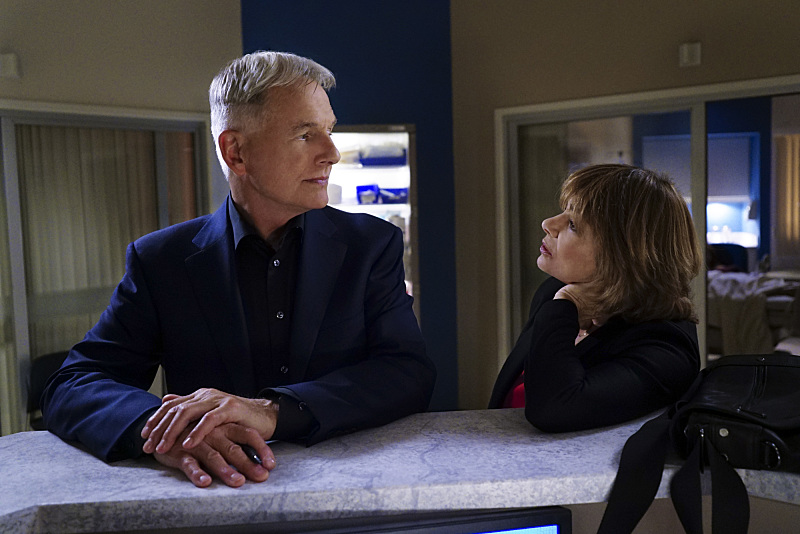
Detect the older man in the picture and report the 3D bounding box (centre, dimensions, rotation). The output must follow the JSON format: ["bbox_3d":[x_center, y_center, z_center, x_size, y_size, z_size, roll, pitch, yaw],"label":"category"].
[{"bbox_3d":[-0.264,0.495,1.430,0.670,1.720,0.640,-2,3,-12],"label":"older man"}]

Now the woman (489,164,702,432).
[{"bbox_3d":[0.398,0.573,1.566,0.480,1.520,0.580,2,4,41],"label":"woman"}]

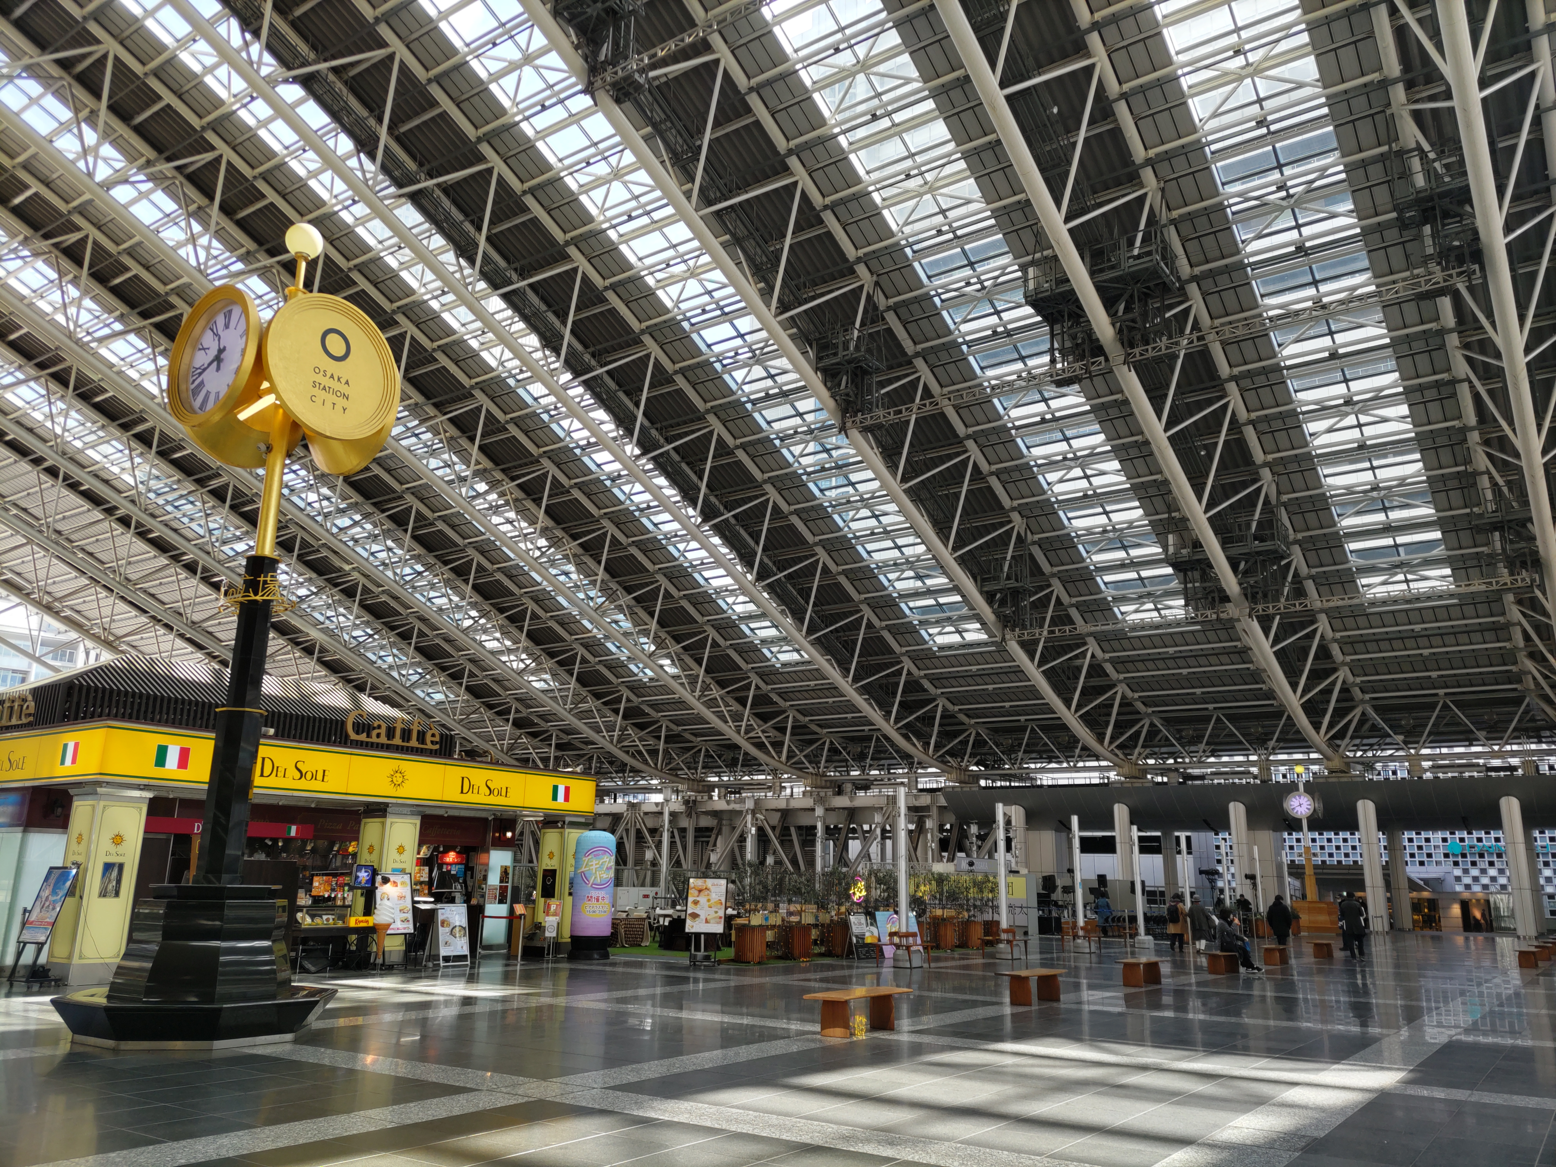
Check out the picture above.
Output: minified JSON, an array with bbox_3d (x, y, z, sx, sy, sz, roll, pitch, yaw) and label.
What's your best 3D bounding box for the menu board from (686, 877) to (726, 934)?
[{"bbox_3d":[-1.432,6.493,23.529,0.790,1.081,0.100,1,-15,2],"label":"menu board"}]

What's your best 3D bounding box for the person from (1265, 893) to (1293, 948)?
[{"bbox_3d":[13.196,9.051,30.807,0.560,1.611,0.360,-7,-17,30],"label":"person"}]

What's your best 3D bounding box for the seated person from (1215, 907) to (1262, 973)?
[{"bbox_3d":[9.670,7.450,24.463,0.880,1.280,0.580,-9,-18,34],"label":"seated person"}]

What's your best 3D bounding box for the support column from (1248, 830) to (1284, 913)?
[{"bbox_3d":[26.988,16.400,64.928,2.000,5.103,2.200,-9,-18,34],"label":"support column"}]

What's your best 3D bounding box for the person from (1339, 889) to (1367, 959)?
[{"bbox_3d":[14.726,8.760,29.929,0.580,1.680,0.400,-6,-16,25],"label":"person"}]

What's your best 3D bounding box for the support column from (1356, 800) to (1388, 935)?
[{"bbox_3d":[26.184,12.466,51.469,0.740,5.740,0.740,-9,-18,34],"label":"support column"}]

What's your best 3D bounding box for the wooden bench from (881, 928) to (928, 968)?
[{"bbox_3d":[2.590,7.509,23.931,0.950,0.692,0.950,-9,-18,34],"label":"wooden bench"}]

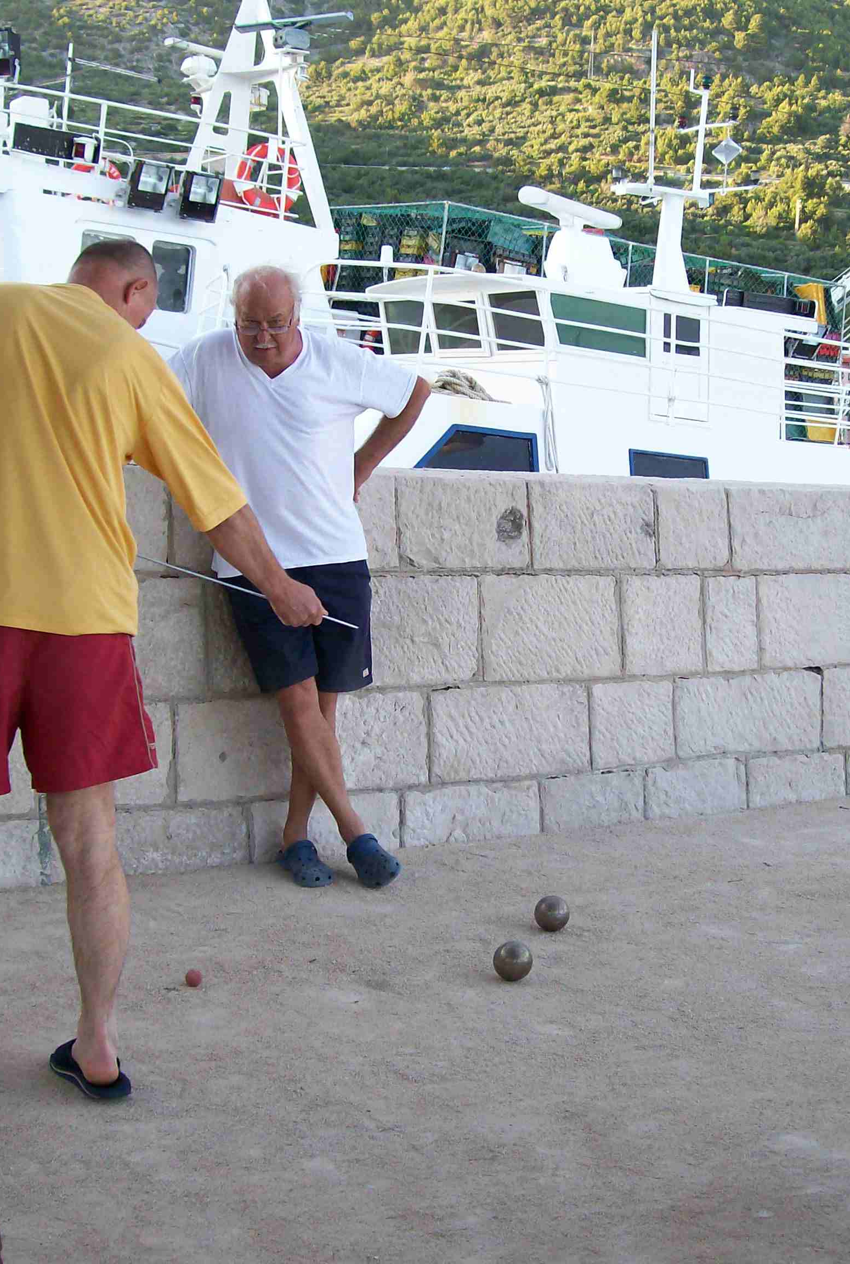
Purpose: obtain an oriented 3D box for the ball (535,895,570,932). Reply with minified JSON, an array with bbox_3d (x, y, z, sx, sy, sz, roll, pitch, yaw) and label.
[{"bbox_3d":[0.283,0.627,3.900,0.078,0.078,0.078,0,2,0],"label":"ball"}]

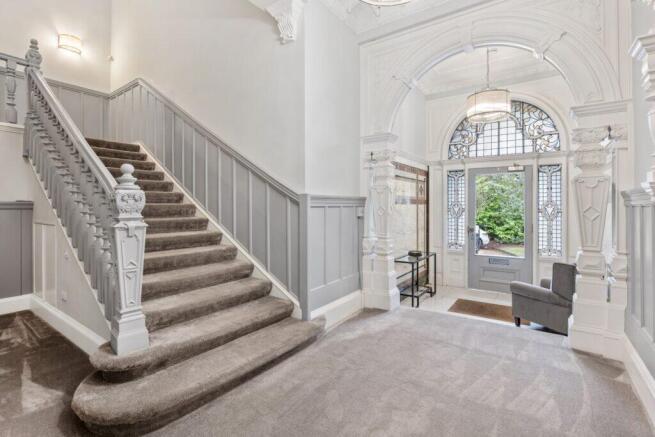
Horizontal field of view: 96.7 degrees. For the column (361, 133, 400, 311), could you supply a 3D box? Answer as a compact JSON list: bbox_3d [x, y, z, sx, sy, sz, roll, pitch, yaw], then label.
[{"bbox_3d":[0.752,0.067,4.075,0.422,2.381,0.435,0,0,35],"label":"column"}]

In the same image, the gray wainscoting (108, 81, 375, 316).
[{"bbox_3d":[-1.982,-0.752,5.050,5.222,3.610,1.344,0,0,35],"label":"gray wainscoting"}]

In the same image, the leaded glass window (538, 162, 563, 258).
[{"bbox_3d":[3.461,-0.128,4.517,0.294,1.421,0.058,0,0,35],"label":"leaded glass window"}]

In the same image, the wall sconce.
[{"bbox_3d":[-4.792,-3.298,5.457,0.154,0.262,0.346,0,0,35],"label":"wall sconce"}]

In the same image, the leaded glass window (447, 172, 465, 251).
[{"bbox_3d":[2.347,-0.161,5.303,0.294,1.446,0.058,0,0,35],"label":"leaded glass window"}]

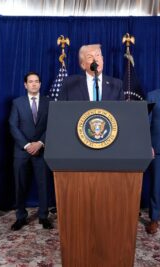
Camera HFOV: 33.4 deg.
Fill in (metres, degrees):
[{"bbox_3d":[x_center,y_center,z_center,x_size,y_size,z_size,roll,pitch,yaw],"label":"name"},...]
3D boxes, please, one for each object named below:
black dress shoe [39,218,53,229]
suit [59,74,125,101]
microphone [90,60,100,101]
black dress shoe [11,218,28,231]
[{"bbox_3d":[-0.378,1.006,3.042,0.110,0.110,0.300,2,-3,-30],"label":"black dress shoe"},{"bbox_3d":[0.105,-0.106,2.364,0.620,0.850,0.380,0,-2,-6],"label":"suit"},{"bbox_3d":[0.124,-0.414,2.125,0.065,0.340,0.100,0,-3,0],"label":"microphone"},{"bbox_3d":[-0.688,1.004,3.002,0.110,0.110,0.300,-1,-3,13],"label":"black dress shoe"}]

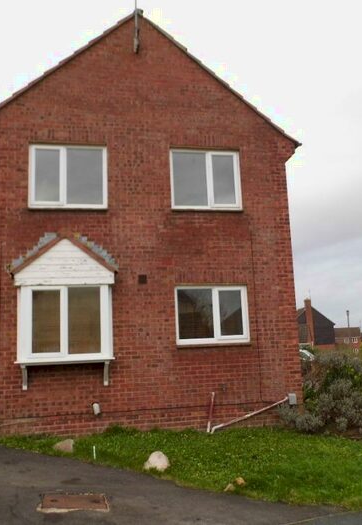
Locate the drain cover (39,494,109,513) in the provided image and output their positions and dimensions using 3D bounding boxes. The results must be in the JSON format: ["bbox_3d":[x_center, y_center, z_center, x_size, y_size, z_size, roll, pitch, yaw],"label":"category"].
[{"bbox_3d":[-1.069,2.410,5.061,0.660,0.050,0.520,6,-10,-9],"label":"drain cover"}]

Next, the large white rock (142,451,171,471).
[{"bbox_3d":[-0.314,2.551,6.480,0.320,0.250,0.270,0,-10,-10],"label":"large white rock"}]

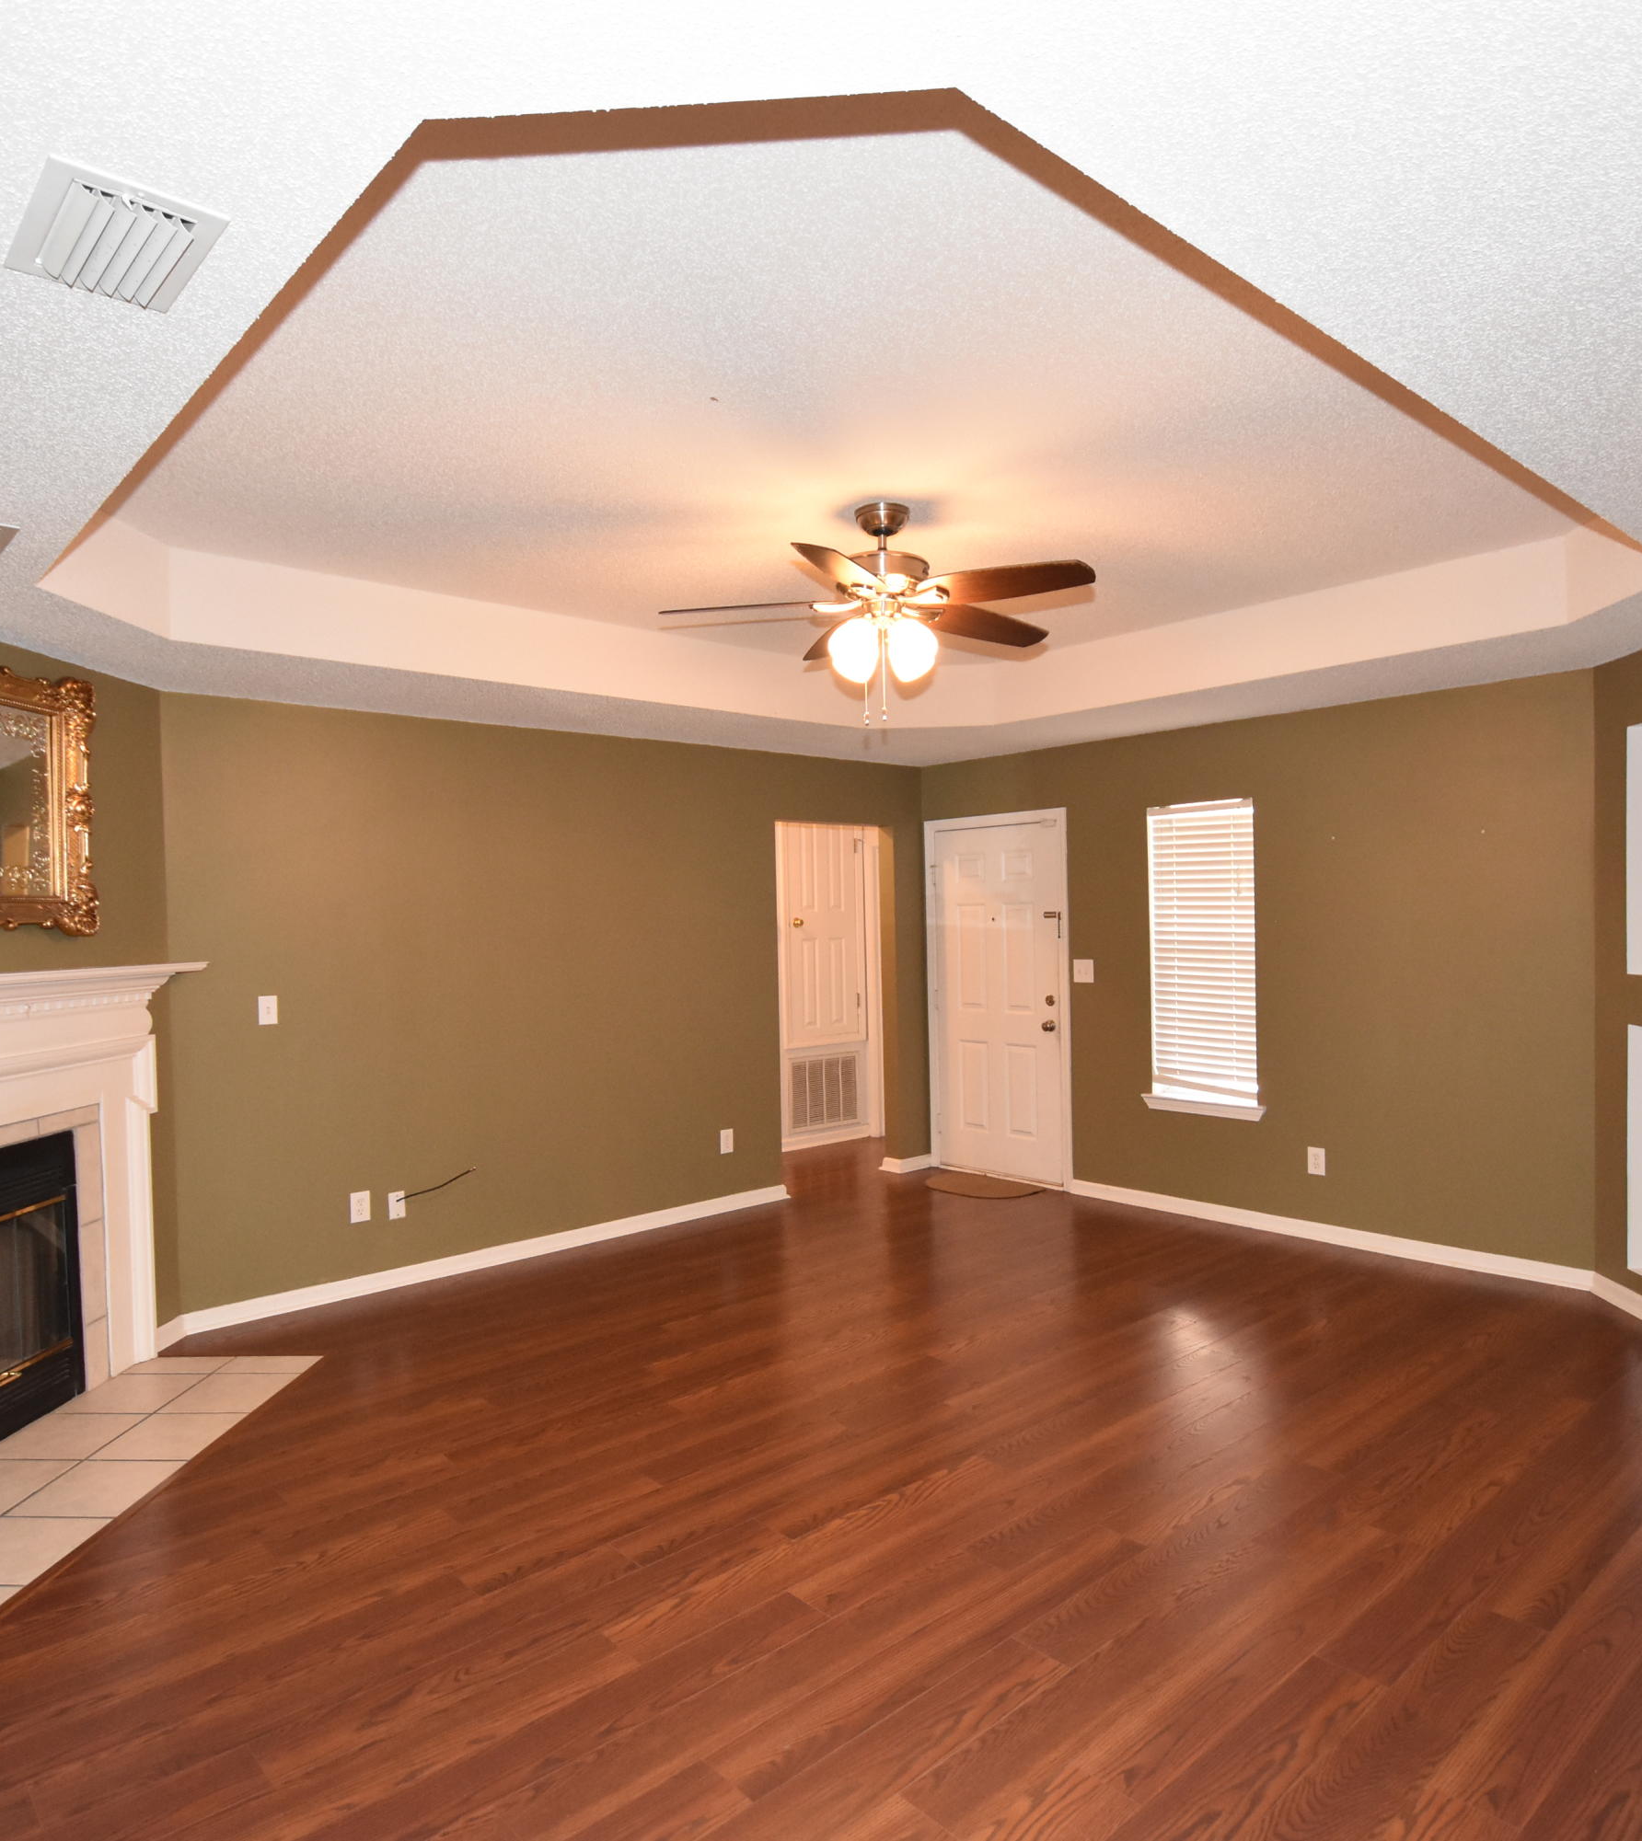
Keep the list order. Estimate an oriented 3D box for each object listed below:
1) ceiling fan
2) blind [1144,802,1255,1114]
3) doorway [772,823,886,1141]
[{"bbox_3d":[0.179,-0.905,3.405,1.290,0.655,1.270,-1,1,0],"label":"ceiling fan"},{"bbox_3d":[1.879,0.156,5.651,0.060,1.460,0.565,-2,1,-43],"label":"blind"},{"bbox_3d":[0.065,0.415,7.350,0.840,2.070,0.120,-2,1,-41],"label":"doorway"}]

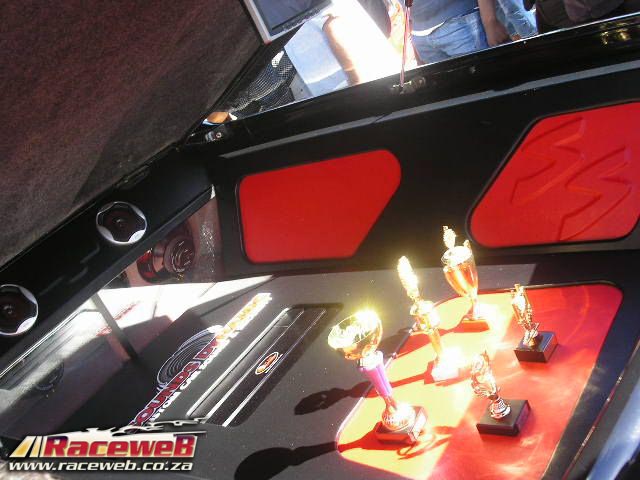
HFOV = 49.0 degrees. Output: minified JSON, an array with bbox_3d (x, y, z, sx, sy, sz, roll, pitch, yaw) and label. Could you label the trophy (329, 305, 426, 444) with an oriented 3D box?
[{"bbox_3d":[0.120,0.285,1.419,0.112,0.253,0.112,-7,27,38],"label":"trophy"}]

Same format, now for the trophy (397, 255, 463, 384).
[{"bbox_3d":[0.237,0.167,1.509,0.074,0.299,0.083,-6,28,40],"label":"trophy"}]

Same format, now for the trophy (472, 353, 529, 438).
[{"bbox_3d":[0.327,0.279,1.329,0.079,0.167,0.077,-6,28,40],"label":"trophy"}]

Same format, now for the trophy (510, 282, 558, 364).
[{"bbox_3d":[0.433,0.167,1.469,0.066,0.175,0.066,-5,28,42],"label":"trophy"}]

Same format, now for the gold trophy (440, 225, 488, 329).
[{"bbox_3d":[0.337,0.085,1.640,0.083,0.267,0.115,-6,28,40],"label":"gold trophy"}]

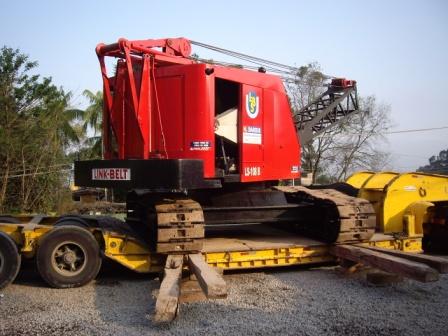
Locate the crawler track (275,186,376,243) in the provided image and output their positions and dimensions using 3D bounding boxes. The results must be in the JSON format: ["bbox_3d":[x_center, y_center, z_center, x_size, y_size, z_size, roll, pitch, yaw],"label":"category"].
[{"bbox_3d":[2.109,1.070,11.905,0.851,1.025,4.050,0,1,-18],"label":"crawler track"}]

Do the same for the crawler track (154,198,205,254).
[{"bbox_3d":[-1.391,1.073,10.755,0.851,1.025,4.050,0,1,-18],"label":"crawler track"}]

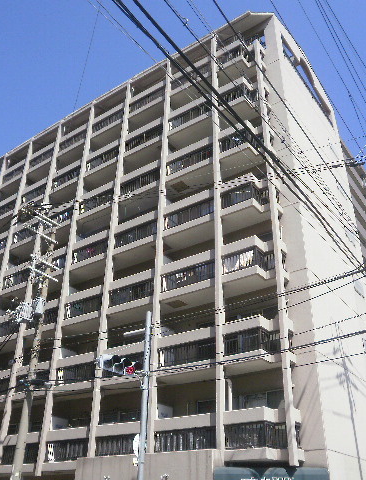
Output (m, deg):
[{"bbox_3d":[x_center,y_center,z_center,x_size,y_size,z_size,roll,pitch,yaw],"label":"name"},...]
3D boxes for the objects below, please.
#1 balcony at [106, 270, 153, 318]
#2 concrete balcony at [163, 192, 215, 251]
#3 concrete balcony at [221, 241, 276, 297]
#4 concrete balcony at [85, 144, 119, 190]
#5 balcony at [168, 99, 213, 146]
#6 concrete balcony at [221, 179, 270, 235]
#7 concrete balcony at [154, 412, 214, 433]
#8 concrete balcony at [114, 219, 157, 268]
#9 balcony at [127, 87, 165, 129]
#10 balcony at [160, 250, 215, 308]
[{"bbox_3d":[-1.768,2.335,19.945,2.291,1.430,1.250,-19,-36,31],"label":"balcony"},{"bbox_3d":[0.565,-0.790,19.894,2.450,1.424,1.250,-19,-36,31],"label":"concrete balcony"},{"bbox_3d":[2.472,0.902,17.276,1.907,1.476,1.250,-19,-36,31],"label":"concrete balcony"},{"bbox_3d":[-3.895,-3.997,25.561,2.324,1.370,1.250,-19,-36,31],"label":"concrete balcony"},{"bbox_3d":[0.664,-5.455,22.641,2.428,1.394,1.250,-19,-36,31],"label":"balcony"},{"bbox_3d":[2.533,-1.522,18.695,1.910,1.436,1.250,-19,-36,31],"label":"concrete balcony"},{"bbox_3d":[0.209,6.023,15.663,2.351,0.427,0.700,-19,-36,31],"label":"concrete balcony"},{"bbox_3d":[-1.700,-0.098,21.364,2.350,1.415,1.250,-19,-36,31],"label":"concrete balcony"},{"bbox_3d":[-1.549,-6.915,25.373,2.246,1.250,1.250,-19,-36,31],"label":"balcony"},{"bbox_3d":[0.499,1.571,18.517,2.397,1.460,1.250,-19,-36,31],"label":"balcony"}]

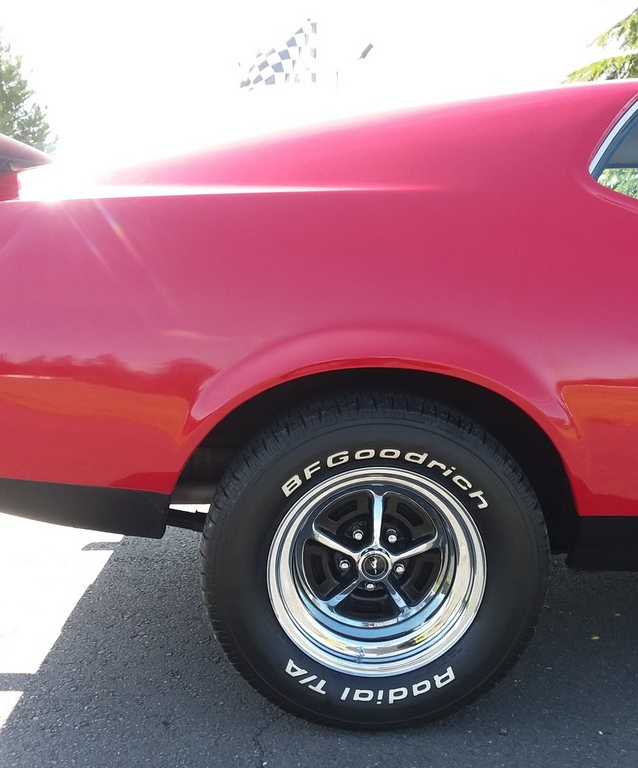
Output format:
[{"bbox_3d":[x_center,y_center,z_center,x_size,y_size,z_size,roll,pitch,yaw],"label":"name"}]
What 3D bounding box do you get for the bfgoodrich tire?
[{"bbox_3d":[0.106,0.344,1.615,0.680,0.675,0.250,0,9,-2],"label":"bfgoodrich tire"}]

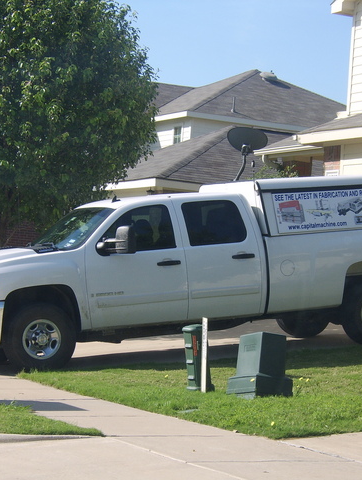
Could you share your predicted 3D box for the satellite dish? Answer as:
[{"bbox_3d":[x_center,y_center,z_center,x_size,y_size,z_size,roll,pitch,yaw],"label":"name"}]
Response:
[{"bbox_3d":[1.259,-1.600,21.700,0.760,1.040,0.550,3,-2,9],"label":"satellite dish"}]

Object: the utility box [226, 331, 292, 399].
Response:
[{"bbox_3d":[0.725,1.166,10.650,0.410,0.600,0.440,11,-12,-32],"label":"utility box"}]

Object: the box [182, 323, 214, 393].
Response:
[{"bbox_3d":[0.164,1.136,11.050,0.230,0.620,0.180,-3,-1,-32],"label":"box"}]

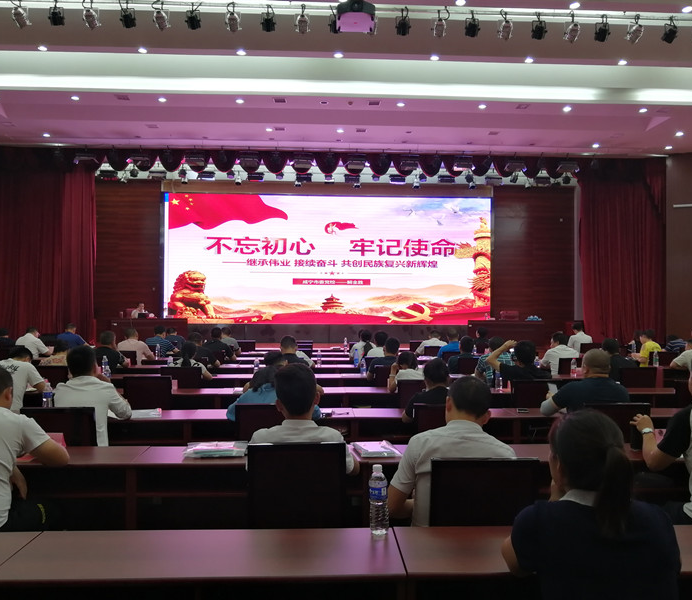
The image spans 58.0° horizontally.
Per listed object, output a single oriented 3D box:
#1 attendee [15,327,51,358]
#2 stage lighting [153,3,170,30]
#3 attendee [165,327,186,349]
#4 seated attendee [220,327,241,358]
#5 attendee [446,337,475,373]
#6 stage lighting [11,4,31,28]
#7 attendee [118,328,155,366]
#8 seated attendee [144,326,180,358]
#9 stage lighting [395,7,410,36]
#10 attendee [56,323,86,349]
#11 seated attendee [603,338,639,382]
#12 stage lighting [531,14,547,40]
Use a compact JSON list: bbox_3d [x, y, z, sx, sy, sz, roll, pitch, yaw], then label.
[{"bbox_3d":[-5.157,1.040,10.305,0.550,1.230,0.750,0,-1,3],"label":"attendee"},{"bbox_3d":[-2.392,-3.668,8.089,0.190,0.310,0.230,0,-1,-2],"label":"stage lighting"},{"bbox_3d":[-3.419,1.158,12.435,0.530,1.210,0.720,0,-1,-3],"label":"attendee"},{"bbox_3d":[-2.103,1.110,11.127,0.530,1.260,0.720,0,-1,-3],"label":"seated attendee"},{"bbox_3d":[1.607,1.100,8.554,0.530,1.204,0.720,0,-1,-3],"label":"attendee"},{"bbox_3d":[-4.182,-3.662,8.018,0.190,0.310,0.230,0,-1,-2],"label":"stage lighting"},{"bbox_3d":[-3.084,1.025,9.149,0.540,1.240,0.750,0,-1,0],"label":"attendee"},{"bbox_3d":[-3.233,1.092,10.990,0.550,1.266,0.780,0,-1,1],"label":"seated attendee"},{"bbox_3d":[0.704,-3.494,7.820,0.200,0.342,0.270,0,-1,-8],"label":"stage lighting"},{"bbox_3d":[-5.532,1.115,12.607,0.540,1.282,0.720,0,-1,-3],"label":"attendee"},{"bbox_3d":[3.079,1.066,7.264,0.530,1.230,0.720,0,-1,-3],"label":"seated attendee"},{"bbox_3d":[2.421,-3.446,7.881,0.200,0.294,0.270,1,-1,-17],"label":"stage lighting"}]

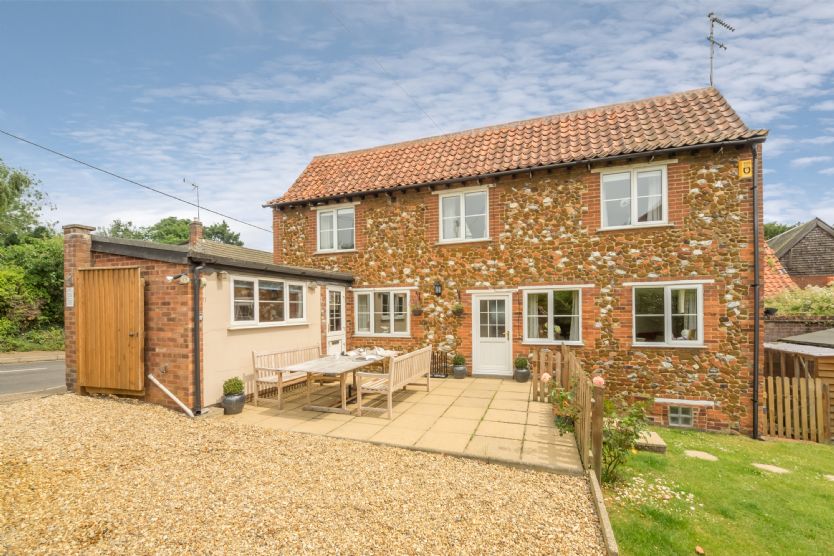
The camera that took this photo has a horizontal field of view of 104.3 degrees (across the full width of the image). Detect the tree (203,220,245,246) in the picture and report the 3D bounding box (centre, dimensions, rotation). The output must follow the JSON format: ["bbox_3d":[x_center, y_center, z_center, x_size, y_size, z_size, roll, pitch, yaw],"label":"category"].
[{"bbox_3d":[-18.000,-0.460,30.000,5.000,9.800,5.000,1,-3,-18],"label":"tree"}]

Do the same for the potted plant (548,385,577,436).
[{"bbox_3d":[1.930,1.744,4.300,0.350,0.600,0.350,-1,-3,21],"label":"potted plant"}]

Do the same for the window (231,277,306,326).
[{"bbox_3d":[-2.730,0.455,6.200,0.120,0.860,1.800,-1,-3,21],"label":"window"}]

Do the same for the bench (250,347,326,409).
[{"bbox_3d":[-2.060,1.687,5.850,0.580,0.890,1.570,-1,-3,21],"label":"bench"}]

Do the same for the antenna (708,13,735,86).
[{"bbox_3d":[7.750,-5.780,8.250,1.000,1.750,0.360,1,-3,-22],"label":"antenna"}]

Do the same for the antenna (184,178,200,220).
[{"bbox_3d":[-10.830,-3.780,15.550,0.400,2.050,1.000,-1,-3,5],"label":"antenna"}]

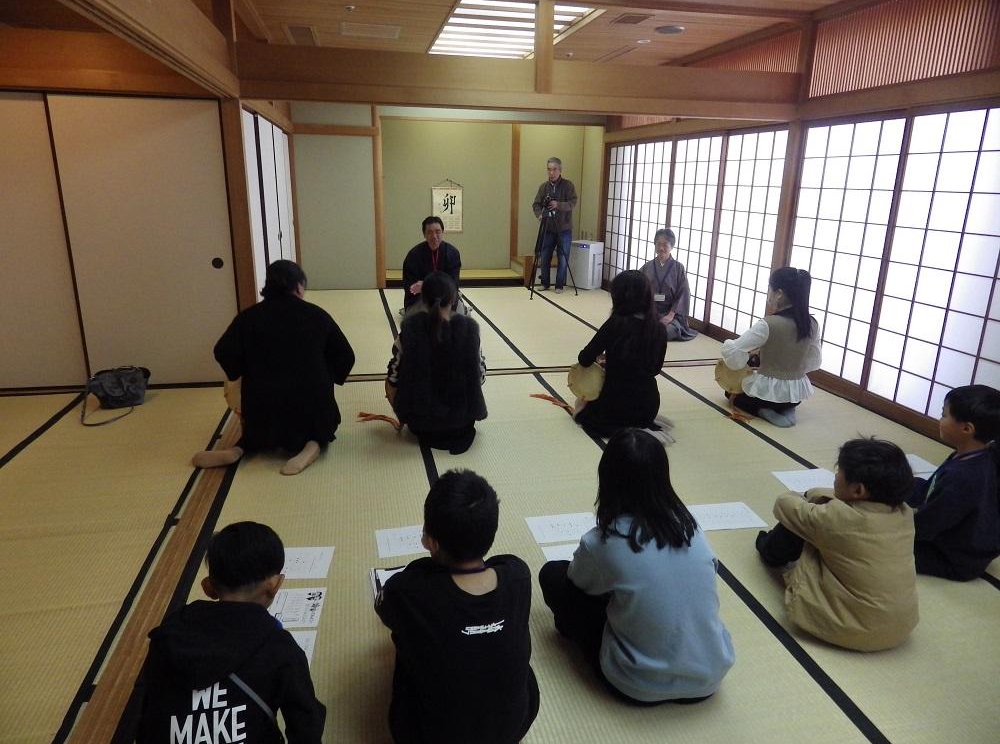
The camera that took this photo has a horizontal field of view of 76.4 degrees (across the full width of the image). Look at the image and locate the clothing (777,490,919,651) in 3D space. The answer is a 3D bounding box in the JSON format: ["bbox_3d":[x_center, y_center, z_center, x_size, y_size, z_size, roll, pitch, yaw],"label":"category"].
[{"bbox_3d":[1.113,0.589,2.088,0.400,0.440,0.440,-7,19,-25],"label":"clothing"}]

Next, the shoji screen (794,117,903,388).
[{"bbox_3d":[2.311,-0.818,4.459,0.040,1.760,0.920,-3,17,-12],"label":"shoji screen"}]

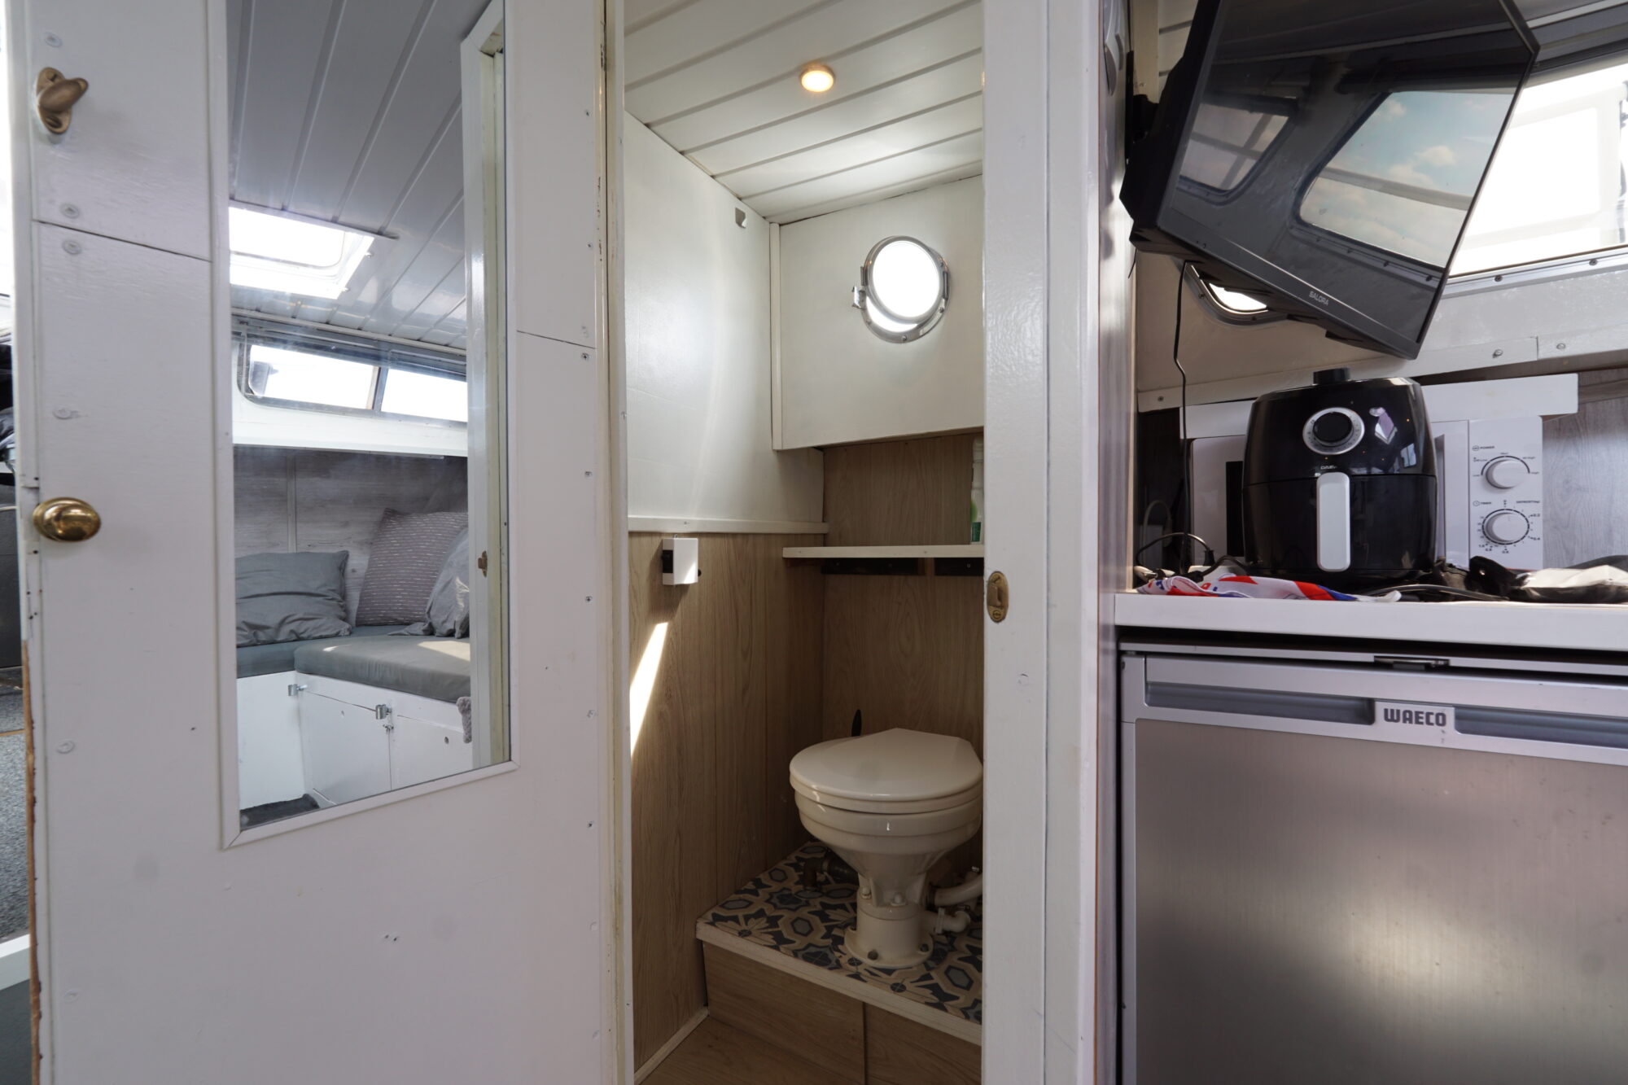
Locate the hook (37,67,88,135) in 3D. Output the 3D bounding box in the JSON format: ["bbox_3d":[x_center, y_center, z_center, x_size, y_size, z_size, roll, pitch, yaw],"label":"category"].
[{"bbox_3d":[-0.569,-0.334,0.513,0.032,0.053,0.027,0,1,39],"label":"hook"}]

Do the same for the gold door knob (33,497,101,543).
[{"bbox_3d":[-0.564,-0.017,0.513,0.046,0.036,0.036,0,1,39],"label":"gold door knob"}]

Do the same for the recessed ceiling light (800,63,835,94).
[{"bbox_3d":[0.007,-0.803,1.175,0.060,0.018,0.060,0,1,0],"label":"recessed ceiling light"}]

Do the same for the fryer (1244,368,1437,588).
[{"bbox_3d":[0.719,-0.096,0.936,0.220,0.300,0.280,0,1,38],"label":"fryer"}]

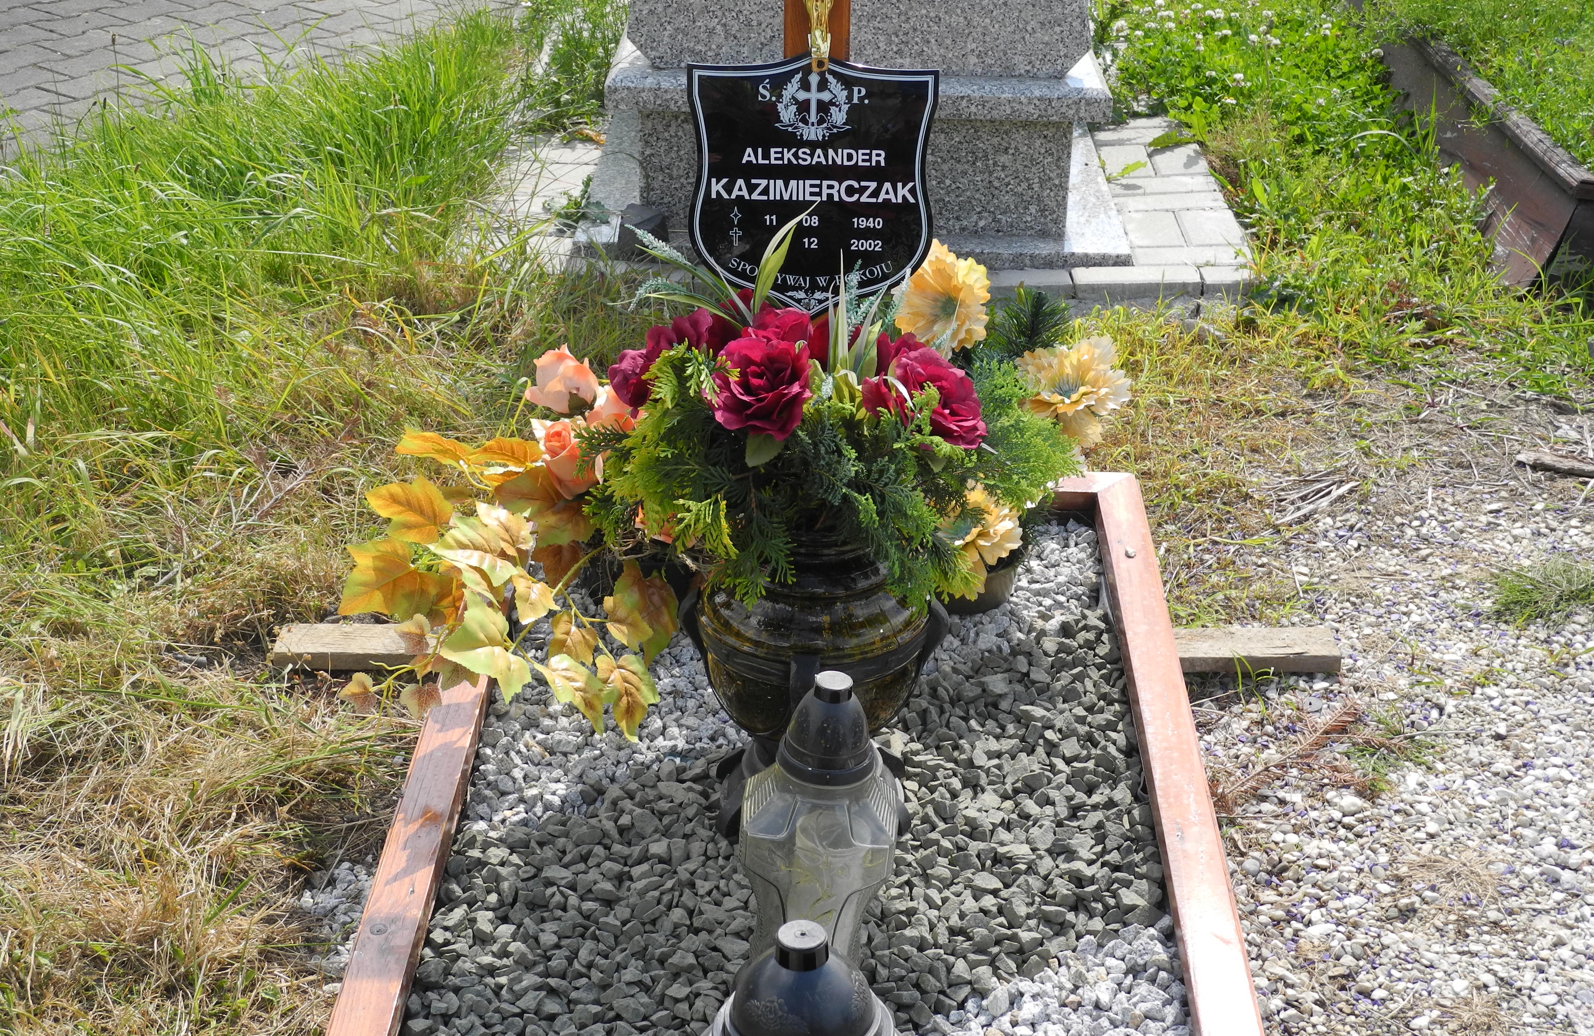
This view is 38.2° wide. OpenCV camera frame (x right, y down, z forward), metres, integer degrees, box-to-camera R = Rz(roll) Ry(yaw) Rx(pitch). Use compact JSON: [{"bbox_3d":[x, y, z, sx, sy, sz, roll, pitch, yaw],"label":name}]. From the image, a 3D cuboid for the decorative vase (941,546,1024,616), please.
[{"bbox_3d":[0.181,0.055,2.662,0.145,0.065,0.145,1,25,0],"label":"decorative vase"}]

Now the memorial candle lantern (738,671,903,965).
[{"bbox_3d":[0.017,0.270,1.901,0.135,0.310,0.135,4,25,-1],"label":"memorial candle lantern"}]

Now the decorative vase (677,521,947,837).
[{"bbox_3d":[0.019,0.138,2.183,0.252,0.310,0.252,1,25,0],"label":"decorative vase"}]

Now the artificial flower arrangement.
[{"bbox_3d":[-0.054,-0.059,2.270,0.810,0.510,0.530,1,25,0],"label":"artificial flower arrangement"}]

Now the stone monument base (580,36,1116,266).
[{"bbox_3d":[0.096,-0.722,4.093,0.913,0.280,0.820,1,25,0],"label":"stone monument base"}]

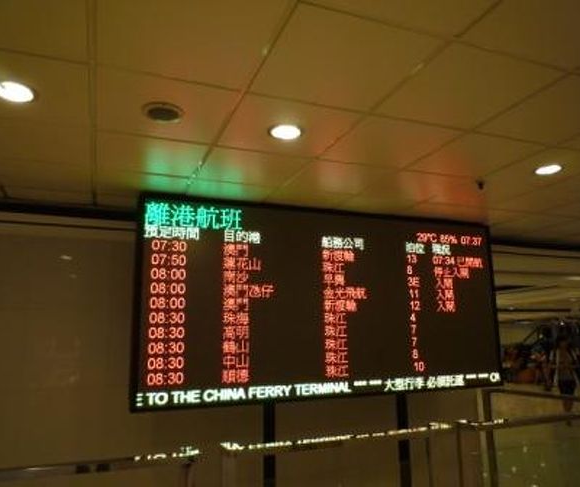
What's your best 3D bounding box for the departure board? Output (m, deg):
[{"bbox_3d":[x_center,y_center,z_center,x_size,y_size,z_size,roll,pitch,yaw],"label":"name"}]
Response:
[{"bbox_3d":[0.389,0.465,3.777,3.123,1.441,0.200,3,-12,-22],"label":"departure board"}]

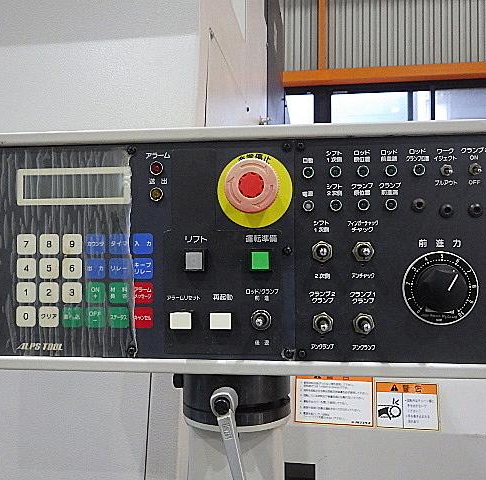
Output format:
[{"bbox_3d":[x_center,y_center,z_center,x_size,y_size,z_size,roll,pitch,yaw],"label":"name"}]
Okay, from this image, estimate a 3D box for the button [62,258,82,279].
[{"bbox_3d":[-0.140,0.024,0.426,0.017,0.017,0.004,0,-1,6],"label":"button"}]

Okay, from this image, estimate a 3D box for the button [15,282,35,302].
[{"bbox_3d":[-0.180,0.044,0.430,0.017,0.017,0.004,0,-1,6],"label":"button"}]

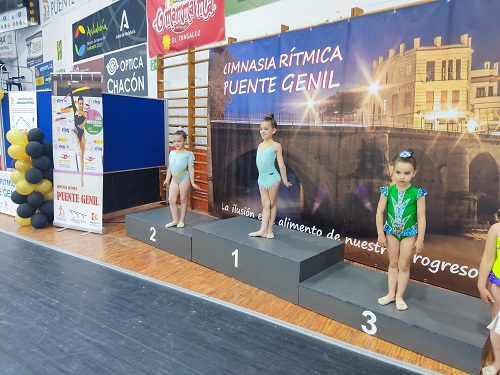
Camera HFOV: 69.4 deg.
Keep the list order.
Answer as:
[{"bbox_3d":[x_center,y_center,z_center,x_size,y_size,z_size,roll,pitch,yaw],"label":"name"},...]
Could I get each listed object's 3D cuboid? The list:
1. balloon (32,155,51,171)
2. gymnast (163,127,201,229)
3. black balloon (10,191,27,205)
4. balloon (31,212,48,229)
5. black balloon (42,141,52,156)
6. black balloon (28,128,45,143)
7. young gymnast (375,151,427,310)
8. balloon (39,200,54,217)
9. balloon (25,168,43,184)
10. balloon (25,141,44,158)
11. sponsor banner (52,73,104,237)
[{"bbox_3d":[-2.809,-0.334,4.877,0.230,0.235,0.230,-2,9,-20],"label":"balloon"},{"bbox_3d":[-0.821,-0.107,4.160,0.380,1.120,0.260,6,10,28],"label":"gymnast"},{"bbox_3d":[-3.092,0.137,4.850,0.210,0.200,0.220,-3,10,-33],"label":"black balloon"},{"bbox_3d":[-2.834,0.455,4.860,0.205,0.215,0.220,-3,10,-30],"label":"balloon"},{"bbox_3d":[-2.808,-0.528,5.019,0.230,0.235,0.230,-2,9,-20],"label":"black balloon"},{"bbox_3d":[-2.812,-0.678,4.760,0.200,0.210,0.220,-3,10,-30],"label":"black balloon"},{"bbox_3d":[1.073,0.293,2.526,0.340,1.112,0.240,7,10,32],"label":"young gymnast"},{"bbox_3d":[-2.865,0.296,5.096,0.230,0.235,0.230,-2,9,-20],"label":"balloon"},{"bbox_3d":[-2.838,-0.148,4.760,0.210,0.210,0.220,-3,10,-31],"label":"balloon"},{"bbox_3d":[-2.891,-0.508,4.851,0.230,0.235,0.230,-2,9,-20],"label":"balloon"},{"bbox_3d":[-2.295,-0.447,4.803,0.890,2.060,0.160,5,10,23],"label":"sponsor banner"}]

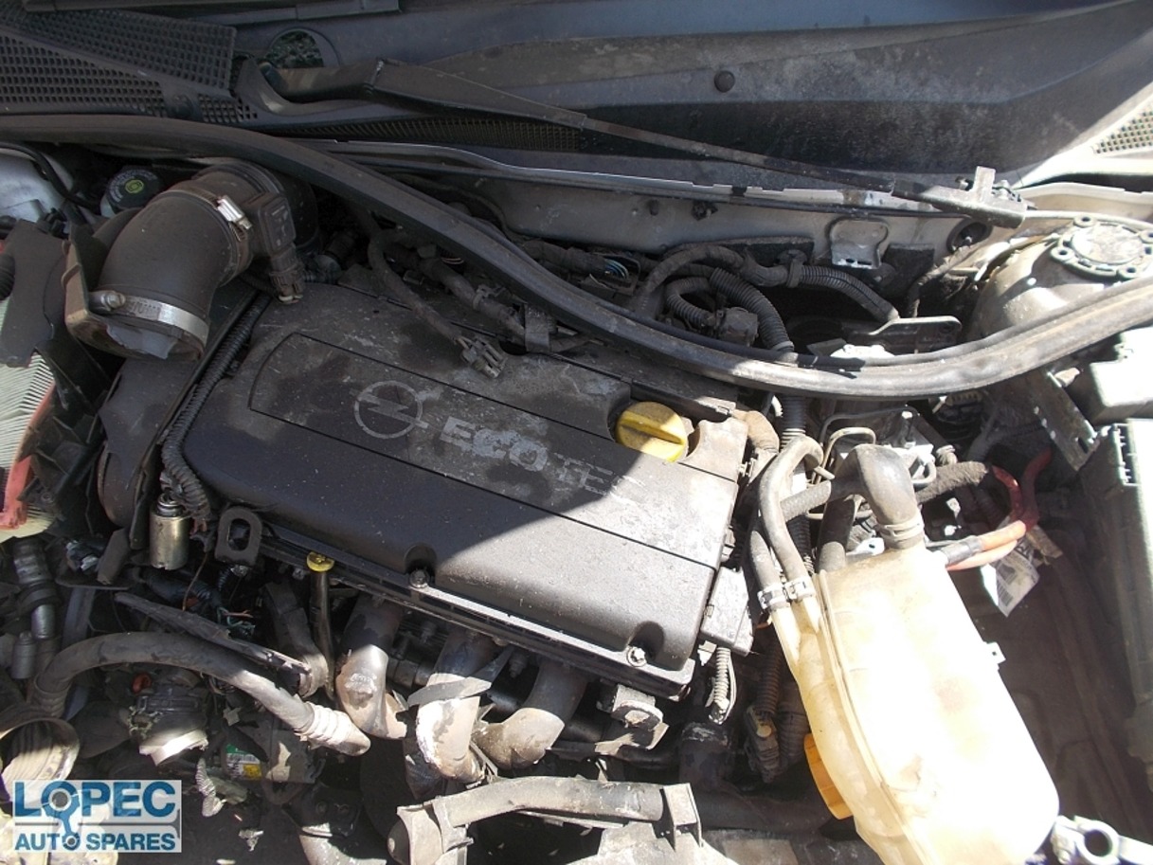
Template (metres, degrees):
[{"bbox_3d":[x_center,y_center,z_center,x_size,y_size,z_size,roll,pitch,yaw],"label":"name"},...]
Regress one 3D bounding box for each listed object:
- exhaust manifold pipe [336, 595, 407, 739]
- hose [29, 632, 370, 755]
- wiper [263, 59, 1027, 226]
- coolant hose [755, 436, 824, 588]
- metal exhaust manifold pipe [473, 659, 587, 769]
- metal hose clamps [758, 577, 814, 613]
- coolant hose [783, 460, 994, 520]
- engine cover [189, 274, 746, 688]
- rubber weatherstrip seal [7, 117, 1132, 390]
[{"bbox_3d":[-0.191,0.224,0.816,0.053,0.109,0.121,-1,60,-6],"label":"exhaust manifold pipe"},{"bbox_3d":[-0.340,0.234,0.788,0.312,0.081,0.075,7,59,-1],"label":"hose"},{"bbox_3d":[0.066,-0.278,0.804,0.741,0.063,0.047,10,59,1],"label":"wiper"},{"bbox_3d":[0.178,0.062,0.725,0.057,0.041,0.127,13,59,3],"label":"coolant hose"},{"bbox_3d":[-0.039,0.241,0.745,0.090,0.085,0.075,14,55,7],"label":"metal exhaust manifold pipe"},{"bbox_3d":[0.171,0.131,0.705,0.041,0.020,0.018,-22,64,-17],"label":"metal hose clamps"},{"bbox_3d":[0.288,0.051,0.810,0.202,0.039,0.023,-7,60,-9],"label":"coolant hose"},{"bbox_3d":[-0.091,0.038,0.790,0.458,0.100,0.240,18,61,4],"label":"engine cover"},{"bbox_3d":[-0.070,-0.180,0.850,1.240,0.085,0.250,11,54,8],"label":"rubber weatherstrip seal"}]

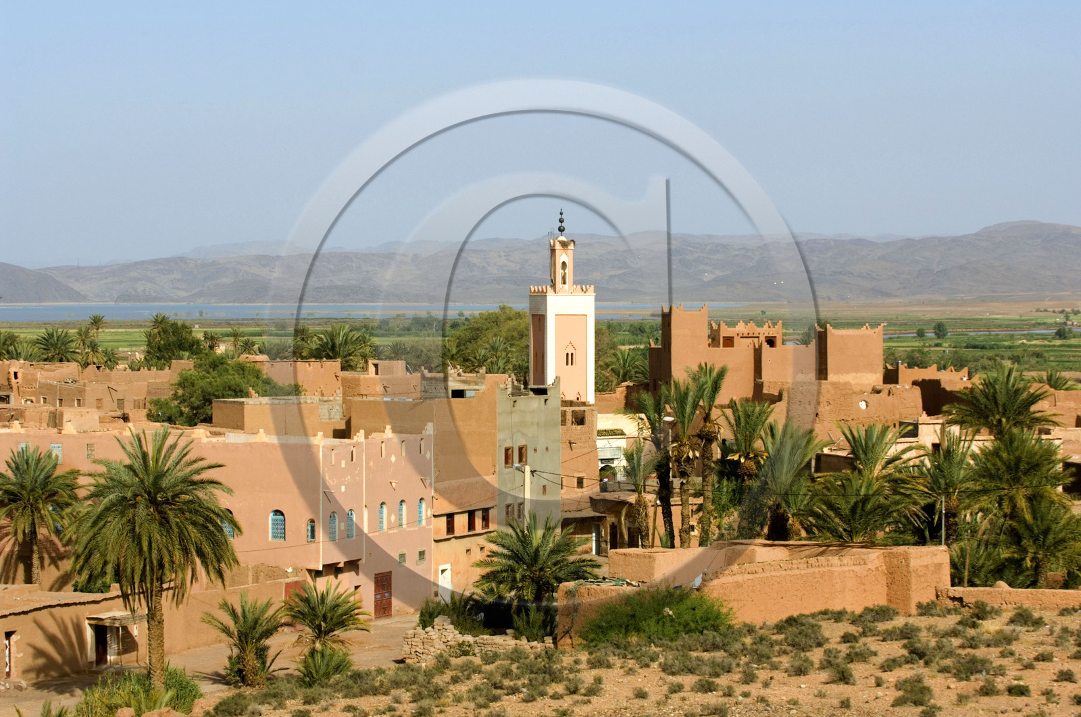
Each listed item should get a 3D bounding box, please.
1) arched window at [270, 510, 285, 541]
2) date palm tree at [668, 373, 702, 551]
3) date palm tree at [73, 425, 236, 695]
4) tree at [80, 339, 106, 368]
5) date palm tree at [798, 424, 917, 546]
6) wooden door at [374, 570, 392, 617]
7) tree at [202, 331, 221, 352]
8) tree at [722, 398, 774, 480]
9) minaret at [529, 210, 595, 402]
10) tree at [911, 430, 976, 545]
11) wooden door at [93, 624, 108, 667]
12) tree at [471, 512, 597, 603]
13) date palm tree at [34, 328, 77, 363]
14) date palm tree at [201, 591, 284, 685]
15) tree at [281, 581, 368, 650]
[{"bbox_3d":[-13.795,8.791,184.000,0.920,1.600,0.150,1,1,25],"label":"arched window"},{"bbox_3d":[9.466,7.390,230.000,2.380,12.180,2.310,0,1,0],"label":"date palm tree"},{"bbox_3d":[-17.048,8.926,155.500,7.400,11.600,7.300,0,1,0],"label":"date palm tree"},{"bbox_3d":[-86.663,0.753,680.099,4.600,9.200,4.600,0,1,0],"label":"tree"},{"bbox_3d":[19.522,8.112,214.000,7.260,8.340,7.040,0,1,0],"label":"date palm tree"},{"bbox_3d":[-8.484,12.737,189.000,0.150,2.450,2.100,0,1,24],"label":"wooden door"},{"bbox_3d":[-82.499,-2.735,880.089,4.800,8.300,4.800,0,1,0],"label":"tree"},{"bbox_3d":[14.004,7.501,237.000,3.540,9.580,3.430,0,1,0],"label":"tree"},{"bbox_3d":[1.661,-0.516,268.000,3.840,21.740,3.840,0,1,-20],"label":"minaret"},{"bbox_3d":[24.056,8.479,208.093,4.700,8.600,4.700,0,1,0],"label":"tree"},{"bbox_3d":[-20.651,13.503,165.000,0.120,1.970,1.120,0,1,24],"label":"wooden door"},{"bbox_3d":[-0.203,11.050,187.000,6.750,5.850,6.550,0,1,0],"label":"tree"},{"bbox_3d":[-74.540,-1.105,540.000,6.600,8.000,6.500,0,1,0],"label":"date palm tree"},{"bbox_3d":[-13.302,12.565,157.000,3.700,4.250,3.600,0,1,0],"label":"date palm tree"},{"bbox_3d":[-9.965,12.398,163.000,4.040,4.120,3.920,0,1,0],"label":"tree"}]

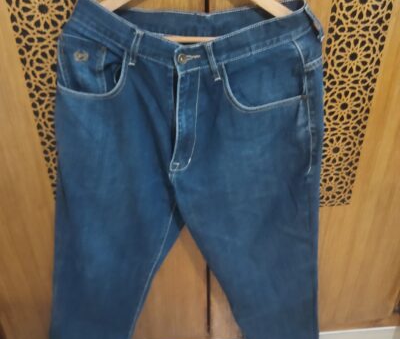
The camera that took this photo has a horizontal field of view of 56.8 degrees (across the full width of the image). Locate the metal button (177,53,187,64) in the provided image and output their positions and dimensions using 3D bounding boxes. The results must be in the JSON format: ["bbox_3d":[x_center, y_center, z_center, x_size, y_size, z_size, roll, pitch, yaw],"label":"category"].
[{"bbox_3d":[-0.028,-0.170,0.565,0.015,0.015,0.005,-6,30,-8],"label":"metal button"}]

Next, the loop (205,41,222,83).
[{"bbox_3d":[0.021,-0.164,0.566,0.011,0.059,0.005,-21,33,-5],"label":"loop"}]

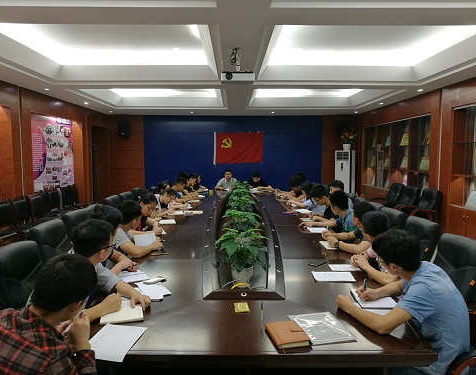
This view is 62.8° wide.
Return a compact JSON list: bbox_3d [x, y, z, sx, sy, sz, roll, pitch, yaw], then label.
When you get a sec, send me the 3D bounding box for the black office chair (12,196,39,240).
[{"bbox_3d":[-3.327,0.626,6.349,0.580,0.910,0.570,0,4,0],"label":"black office chair"}]

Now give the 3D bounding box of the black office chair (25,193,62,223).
[{"bbox_3d":[-3.350,0.585,6.898,0.580,0.910,0.570,0,4,0],"label":"black office chair"}]

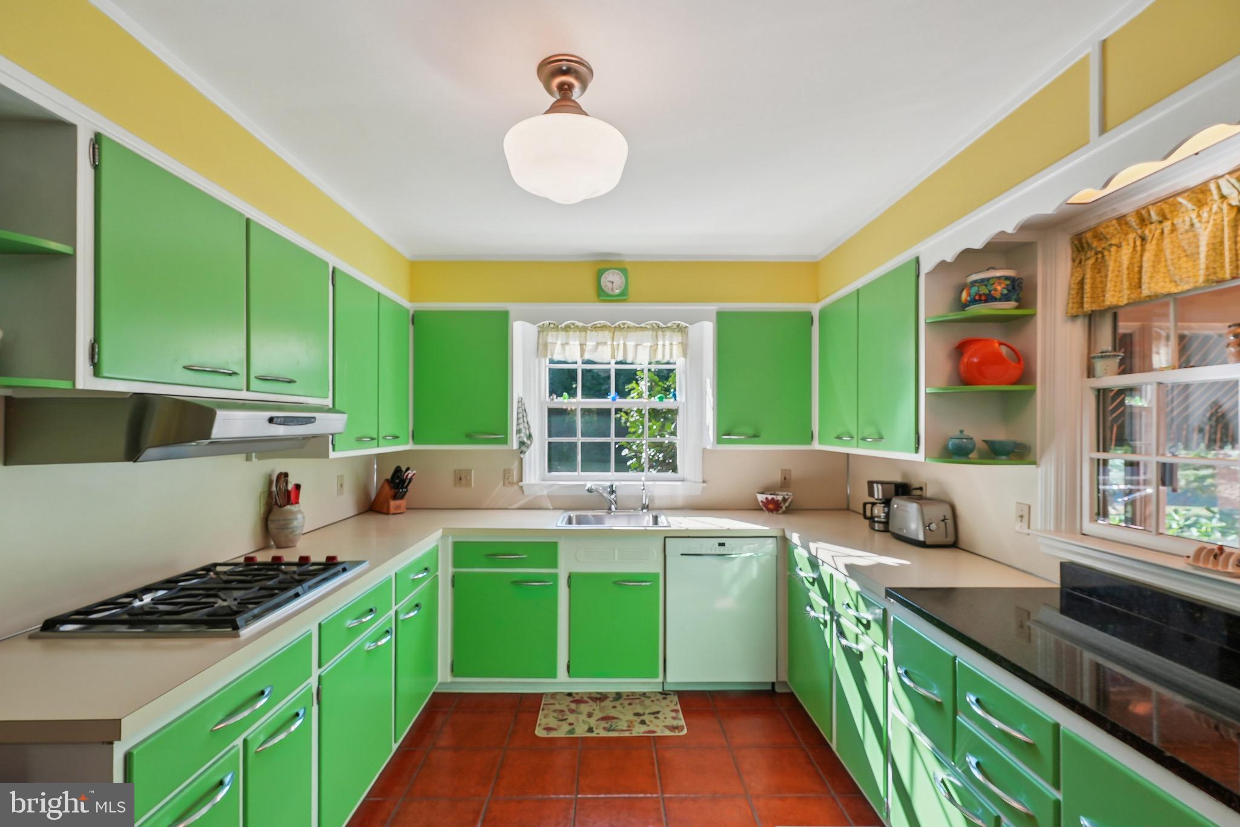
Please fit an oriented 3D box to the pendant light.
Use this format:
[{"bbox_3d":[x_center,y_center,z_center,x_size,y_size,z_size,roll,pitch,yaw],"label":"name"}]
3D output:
[{"bbox_3d":[-0.149,-0.764,1.533,0.343,0.366,0.343,0,-1,-1],"label":"pendant light"}]

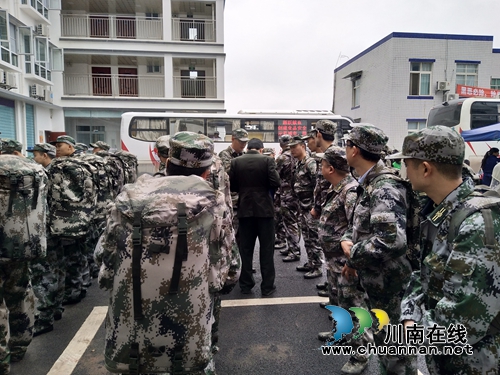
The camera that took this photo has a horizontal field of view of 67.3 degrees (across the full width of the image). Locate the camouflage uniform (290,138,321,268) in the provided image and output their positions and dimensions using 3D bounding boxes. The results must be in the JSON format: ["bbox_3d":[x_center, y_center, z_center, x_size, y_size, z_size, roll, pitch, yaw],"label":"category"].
[{"bbox_3d":[0.712,0.264,4.731,0.330,1.620,0.480,-3,7,-30],"label":"camouflage uniform"}]

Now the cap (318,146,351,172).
[{"bbox_3d":[0.700,-0.239,3.150,0.265,0.140,0.185,20,13,21],"label":"cap"}]

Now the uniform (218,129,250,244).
[{"bbox_3d":[-0.167,0.219,4.646,0.520,1.740,0.340,-4,7,-37],"label":"uniform"}]

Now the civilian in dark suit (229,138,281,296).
[{"bbox_3d":[0.056,0.303,4.172,0.560,1.690,0.380,0,6,-3],"label":"civilian in dark suit"}]

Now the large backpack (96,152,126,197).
[{"bbox_3d":[-1.713,-0.126,4.562,0.420,0.620,0.300,-2,6,-25],"label":"large backpack"}]

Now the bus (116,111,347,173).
[{"bbox_3d":[-0.448,-1.552,15.148,8.714,3.150,2.420,0,6,-6],"label":"bus"}]

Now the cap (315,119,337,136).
[{"bbox_3d":[0.779,-0.615,3.850,0.240,0.130,0.180,17,15,39],"label":"cap"}]

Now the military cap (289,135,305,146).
[{"bbox_3d":[0.582,-0.570,4.600,0.235,0.120,0.180,-7,9,-34],"label":"military cap"}]

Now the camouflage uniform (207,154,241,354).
[{"bbox_3d":[-0.358,0.476,2.712,0.550,1.600,0.420,0,6,-3],"label":"camouflage uniform"}]

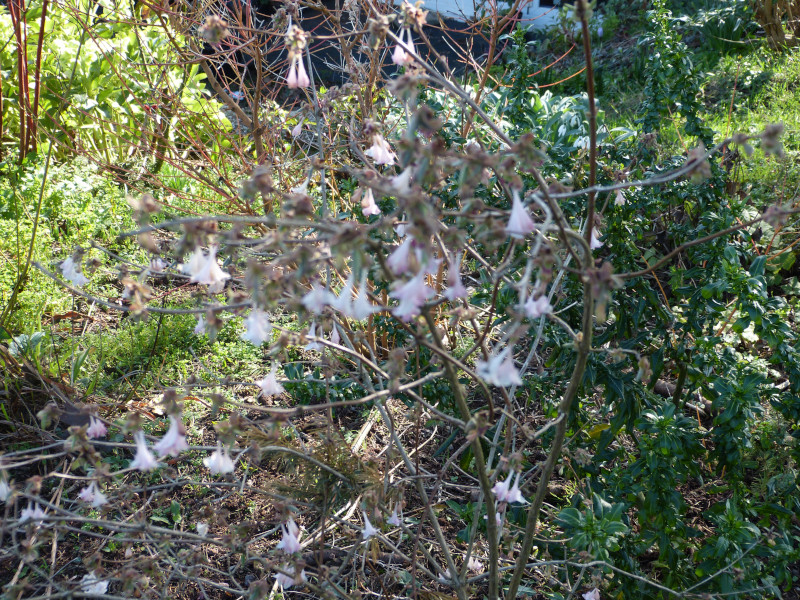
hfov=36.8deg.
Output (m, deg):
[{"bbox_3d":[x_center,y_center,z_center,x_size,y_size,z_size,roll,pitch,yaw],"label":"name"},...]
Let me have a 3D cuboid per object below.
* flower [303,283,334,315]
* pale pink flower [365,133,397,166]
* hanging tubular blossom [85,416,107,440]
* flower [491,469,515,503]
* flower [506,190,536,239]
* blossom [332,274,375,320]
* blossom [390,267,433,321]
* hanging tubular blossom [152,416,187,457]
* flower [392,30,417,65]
[{"bbox_3d":[-0.050,-0.003,0.730,0.020,0.018,0.019,0,22,0],"label":"flower"},{"bbox_3d":[-0.015,-0.118,0.940,0.025,0.022,0.021,0,22,0],"label":"pale pink flower"},{"bbox_3d":[-0.274,0.112,1.080,0.018,0.018,0.017,0,22,0],"label":"hanging tubular blossom"},{"bbox_3d":[0.082,0.142,0.930,0.016,0.024,0.018,19,21,-7],"label":"flower"},{"bbox_3d":[0.079,-0.056,0.780,0.021,0.028,0.019,0,22,0],"label":"flower"},{"bbox_3d":[-0.027,-0.003,0.720,0.027,0.026,0.019,0,22,0],"label":"blossom"},{"bbox_3d":[0.011,-0.005,0.700,0.027,0.026,0.022,14,21,-6],"label":"blossom"},{"bbox_3d":[-0.148,0.087,0.780,0.023,0.024,0.021,7,22,-3],"label":"hanging tubular blossom"},{"bbox_3d":[0.004,-0.200,0.950,0.019,0.028,0.017,0,22,0],"label":"flower"}]

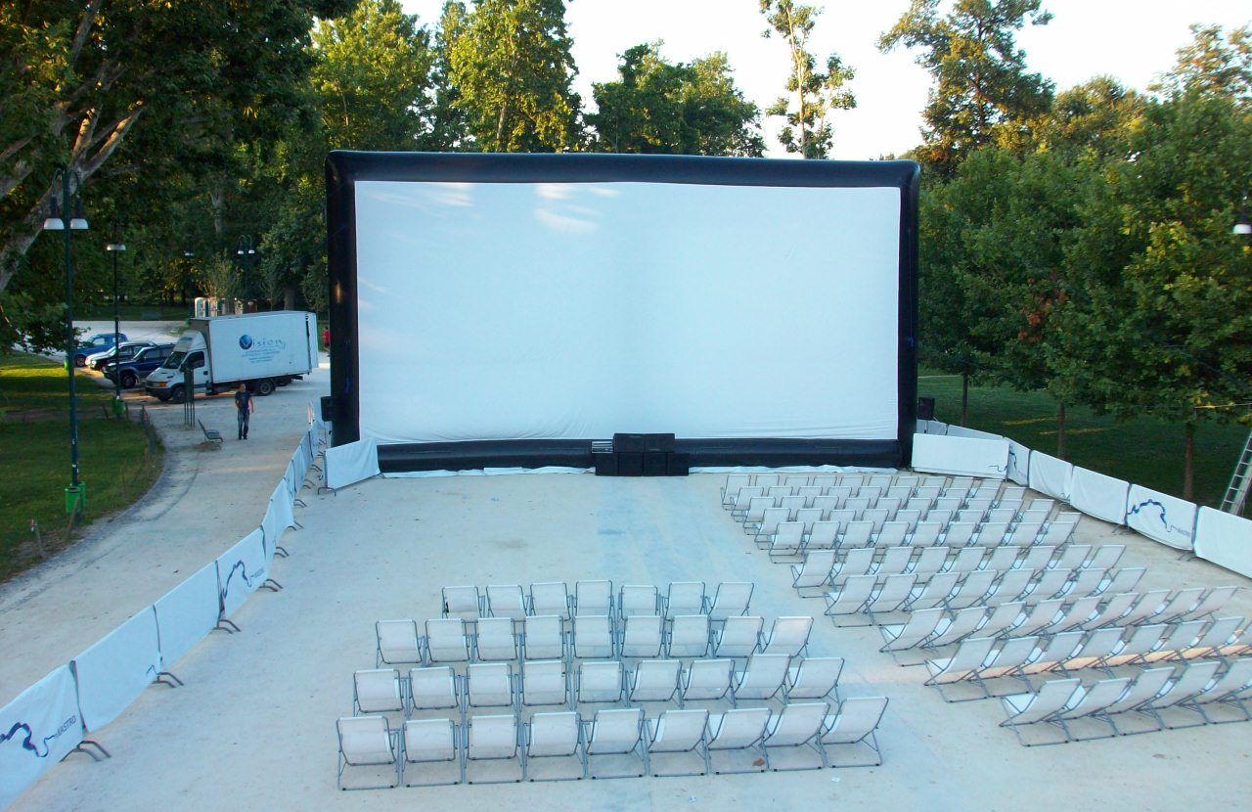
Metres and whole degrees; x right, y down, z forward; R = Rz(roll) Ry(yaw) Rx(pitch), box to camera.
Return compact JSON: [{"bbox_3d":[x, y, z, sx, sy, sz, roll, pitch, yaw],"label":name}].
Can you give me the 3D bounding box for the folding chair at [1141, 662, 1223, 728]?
[{"bbox_3d":[6.496,3.313,14.486,0.615,0.819,0.849,-1,6,-15],"label":"folding chair"}]

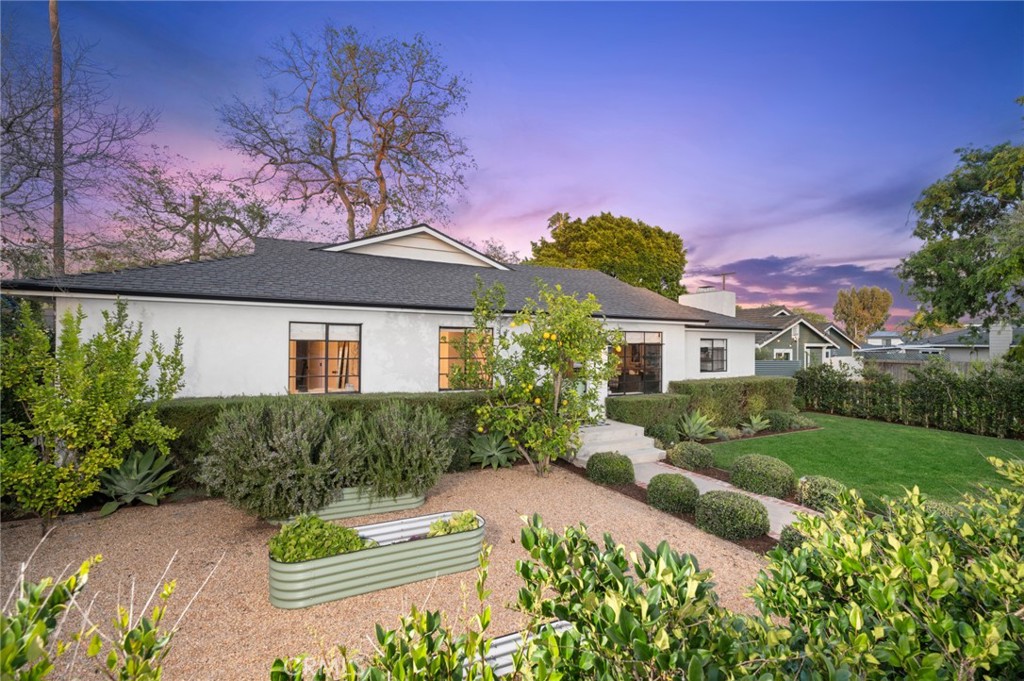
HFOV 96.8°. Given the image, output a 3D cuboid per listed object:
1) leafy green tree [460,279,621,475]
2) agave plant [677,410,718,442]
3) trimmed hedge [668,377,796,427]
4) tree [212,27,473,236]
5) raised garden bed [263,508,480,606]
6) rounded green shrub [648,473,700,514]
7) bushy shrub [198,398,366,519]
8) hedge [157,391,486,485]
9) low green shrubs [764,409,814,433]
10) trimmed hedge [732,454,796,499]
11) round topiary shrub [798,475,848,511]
[{"bbox_3d":[0.495,0.623,7.791,2.650,3.360,2.450,0,-1,0],"label":"leafy green tree"},{"bbox_3d":[4.626,2.144,11.400,0.950,0.760,0.950,1,-2,-25],"label":"agave plant"},{"bbox_3d":[6.443,1.890,13.271,4.250,1.420,1.150,1,-2,-25],"label":"trimmed hedge"},{"bbox_3d":[-8.788,-6.464,24.000,12.800,19.000,12.000,1,-2,-25],"label":"tree"},{"bbox_3d":[-1.197,2.043,4.373,2.000,0.380,0.570,1,-1,-28],"label":"raised garden bed"},{"bbox_3d":[2.204,2.061,6.257,0.680,0.460,0.680,0,-1,0],"label":"rounded green shrub"},{"bbox_3d":[-3.054,1.481,6.050,1.950,1.410,1.650,1,-2,-25],"label":"bushy shrub"},{"bbox_3d":[-2.981,1.662,7.894,5.600,1.230,0.950,1,-1,-26],"label":"hedge"},{"bbox_3d":[9.261,2.635,15.248,2.100,0.630,0.900,1,-1,-26],"label":"low green shrubs"},{"bbox_3d":[3.854,2.042,7.008,0.820,0.550,0.850,1,-1,-26],"label":"trimmed hedge"},{"bbox_3d":[4.200,2.067,6.200,0.680,0.490,0.680,1,-2,-25],"label":"round topiary shrub"}]

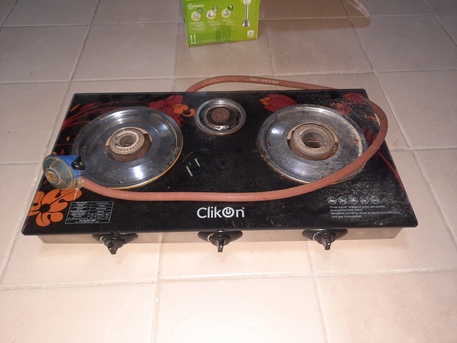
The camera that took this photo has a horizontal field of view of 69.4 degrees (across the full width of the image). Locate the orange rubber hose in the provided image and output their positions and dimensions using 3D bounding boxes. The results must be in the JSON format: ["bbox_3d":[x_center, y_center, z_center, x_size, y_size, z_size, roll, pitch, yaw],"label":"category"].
[{"bbox_3d":[0.039,-0.113,0.775,0.665,0.127,0.455,-2,54,-2],"label":"orange rubber hose"}]

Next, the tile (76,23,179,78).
[{"bbox_3d":[-0.316,-0.390,1.062,0.297,0.012,0.297,-2,54,-2],"label":"tile"}]

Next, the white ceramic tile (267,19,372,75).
[{"bbox_3d":[0.283,-0.412,1.077,0.297,0.012,0.297,-2,54,-2],"label":"white ceramic tile"}]

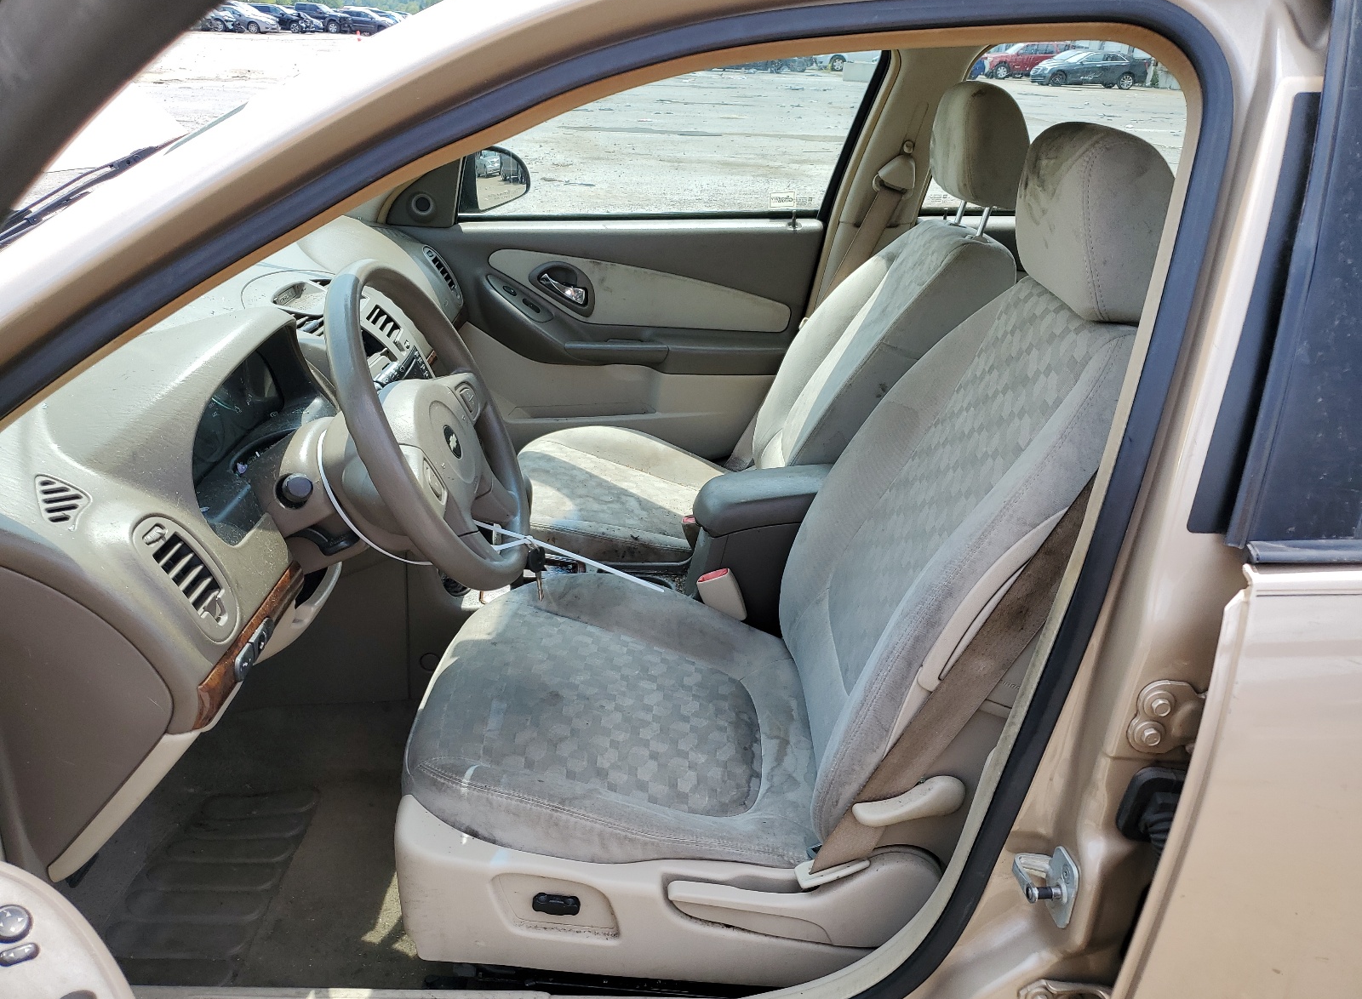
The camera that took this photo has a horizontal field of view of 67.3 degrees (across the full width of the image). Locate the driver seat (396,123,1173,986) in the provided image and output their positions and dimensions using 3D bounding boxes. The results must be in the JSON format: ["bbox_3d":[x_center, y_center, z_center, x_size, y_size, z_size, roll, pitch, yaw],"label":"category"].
[{"bbox_3d":[0.101,0.040,1.196,0.840,0.940,0.540,2,25,-2],"label":"driver seat"}]

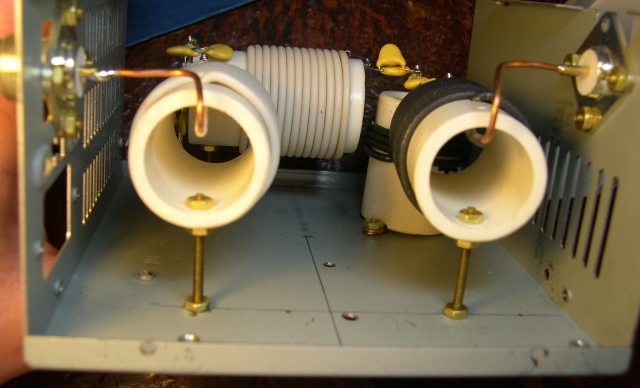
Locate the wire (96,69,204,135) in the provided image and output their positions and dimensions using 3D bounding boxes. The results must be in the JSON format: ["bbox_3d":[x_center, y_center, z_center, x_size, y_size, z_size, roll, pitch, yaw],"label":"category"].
[{"bbox_3d":[-0.040,-0.022,0.164,0.025,0.016,0.006,6,17,0],"label":"wire"}]

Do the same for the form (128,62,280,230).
[{"bbox_3d":[-0.031,-0.016,0.196,0.037,0.037,0.061,4,16,-6],"label":"form"}]

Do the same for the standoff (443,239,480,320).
[{"bbox_3d":[0.039,0.021,0.193,0.007,0.025,0.007,3,17,-9],"label":"standoff"}]

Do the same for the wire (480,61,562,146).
[{"bbox_3d":[0.052,-0.024,0.182,0.029,0.022,0.006,-9,22,-40],"label":"wire"}]

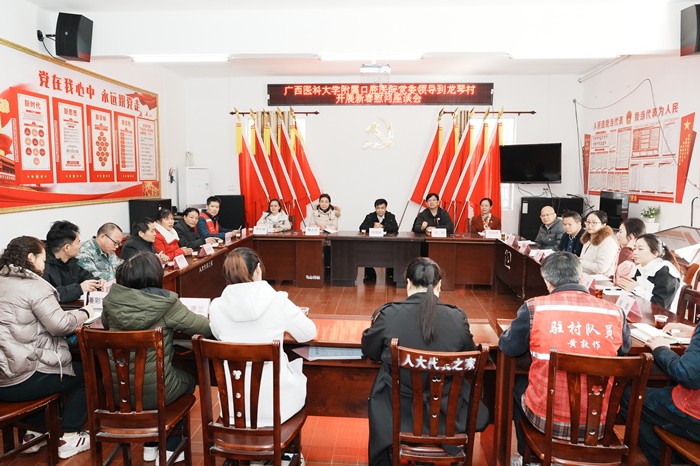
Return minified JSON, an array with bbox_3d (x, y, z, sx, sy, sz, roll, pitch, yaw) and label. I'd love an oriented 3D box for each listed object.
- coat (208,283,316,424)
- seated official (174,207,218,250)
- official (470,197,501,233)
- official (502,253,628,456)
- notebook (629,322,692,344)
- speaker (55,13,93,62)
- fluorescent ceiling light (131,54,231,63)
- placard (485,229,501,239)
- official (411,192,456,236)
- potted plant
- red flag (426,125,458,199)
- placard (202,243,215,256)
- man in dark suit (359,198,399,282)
[{"bbox_3d":[-0.439,0.546,2.724,0.550,0.700,0.500,2,7,14],"label":"coat"},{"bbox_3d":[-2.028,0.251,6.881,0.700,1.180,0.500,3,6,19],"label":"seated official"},{"bbox_3d":[2.070,0.112,7.993,0.500,1.270,0.750,1,7,3],"label":"official"},{"bbox_3d":[1.054,0.718,2.702,0.600,1.280,0.770,1,7,9],"label":"official"},{"bbox_3d":[1.740,0.568,2.973,0.330,0.025,0.290,0,7,-6],"label":"notebook"},{"bbox_3d":[-2.793,-1.984,5.320,0.260,0.420,0.230,6,6,1],"label":"speaker"},{"bbox_3d":[-2.021,-2.080,6.255,1.220,0.080,0.090,1,6,5],"label":"fluorescent ceiling light"},{"bbox_3d":[2.037,0.021,7.450,0.210,0.115,0.090,0,6,2],"label":"placard"},{"bbox_3d":[1.238,0.097,7.847,0.620,1.340,0.760,1,6,5],"label":"official"},{"bbox_3d":[3.381,-0.219,5.903,0.200,0.200,0.200,1,6,5],"label":"potted plant"},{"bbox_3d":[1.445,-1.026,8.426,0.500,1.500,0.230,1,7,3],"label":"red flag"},{"bbox_3d":[-1.556,0.183,5.719,0.092,0.108,0.200,1,7,5],"label":"placard"},{"bbox_3d":[0.448,0.123,7.915,0.570,1.260,0.760,1,6,5],"label":"man in dark suit"}]

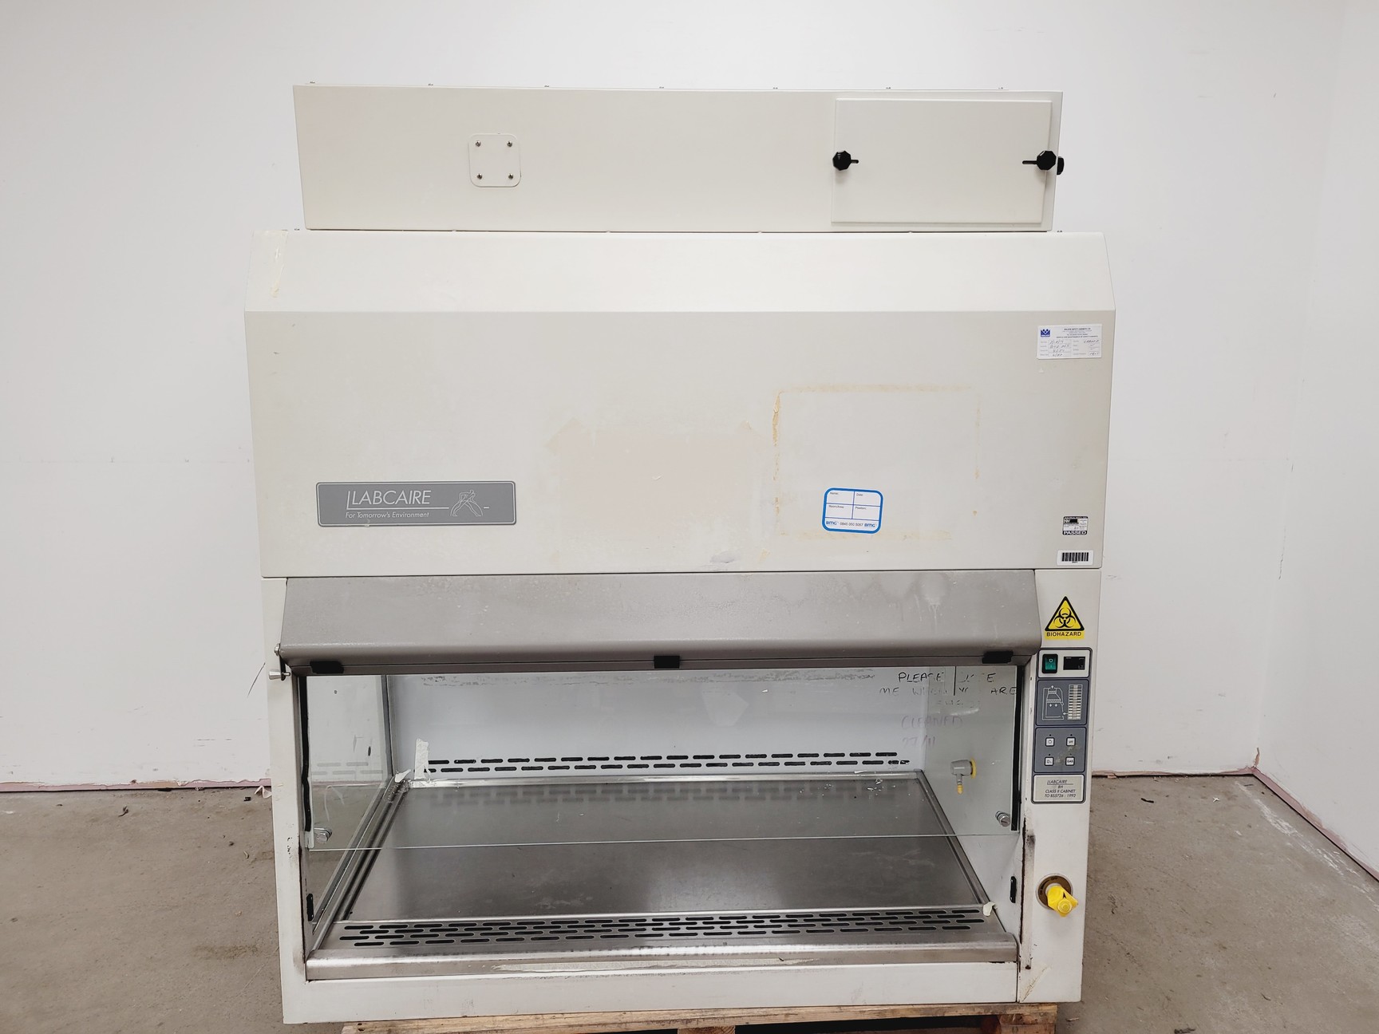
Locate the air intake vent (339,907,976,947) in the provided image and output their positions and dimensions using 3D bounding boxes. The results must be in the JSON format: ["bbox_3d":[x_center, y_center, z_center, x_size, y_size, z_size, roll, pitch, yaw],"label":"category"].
[{"bbox_3d":[-0.042,0.722,1.823,1.131,0.008,0.060,-1,12,-2],"label":"air intake vent"}]

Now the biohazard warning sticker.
[{"bbox_3d":[0.610,0.165,1.683,0.066,0.072,0.002,-1,7,-2],"label":"biohazard warning sticker"}]

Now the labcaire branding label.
[{"bbox_3d":[-0.424,-0.020,1.619,0.305,0.070,0.004,-1,8,-2],"label":"labcaire branding label"}]

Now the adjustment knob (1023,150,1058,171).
[{"bbox_3d":[0.554,-0.561,1.636,0.043,0.029,0.040,-1,12,-2],"label":"adjustment knob"}]

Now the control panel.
[{"bbox_3d":[0.614,0.345,1.702,0.090,0.264,0.008,-1,7,-2],"label":"control panel"}]

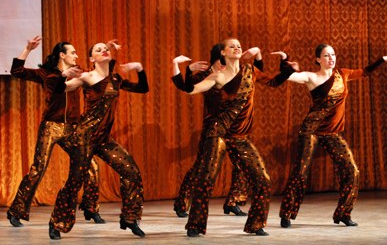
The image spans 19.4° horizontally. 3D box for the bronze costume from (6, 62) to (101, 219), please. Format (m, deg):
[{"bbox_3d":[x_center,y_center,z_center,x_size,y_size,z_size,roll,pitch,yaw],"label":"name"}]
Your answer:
[{"bbox_3d":[-1.233,0.158,9.950,0.780,1.460,0.520,-2,3,-42],"label":"bronze costume"}]

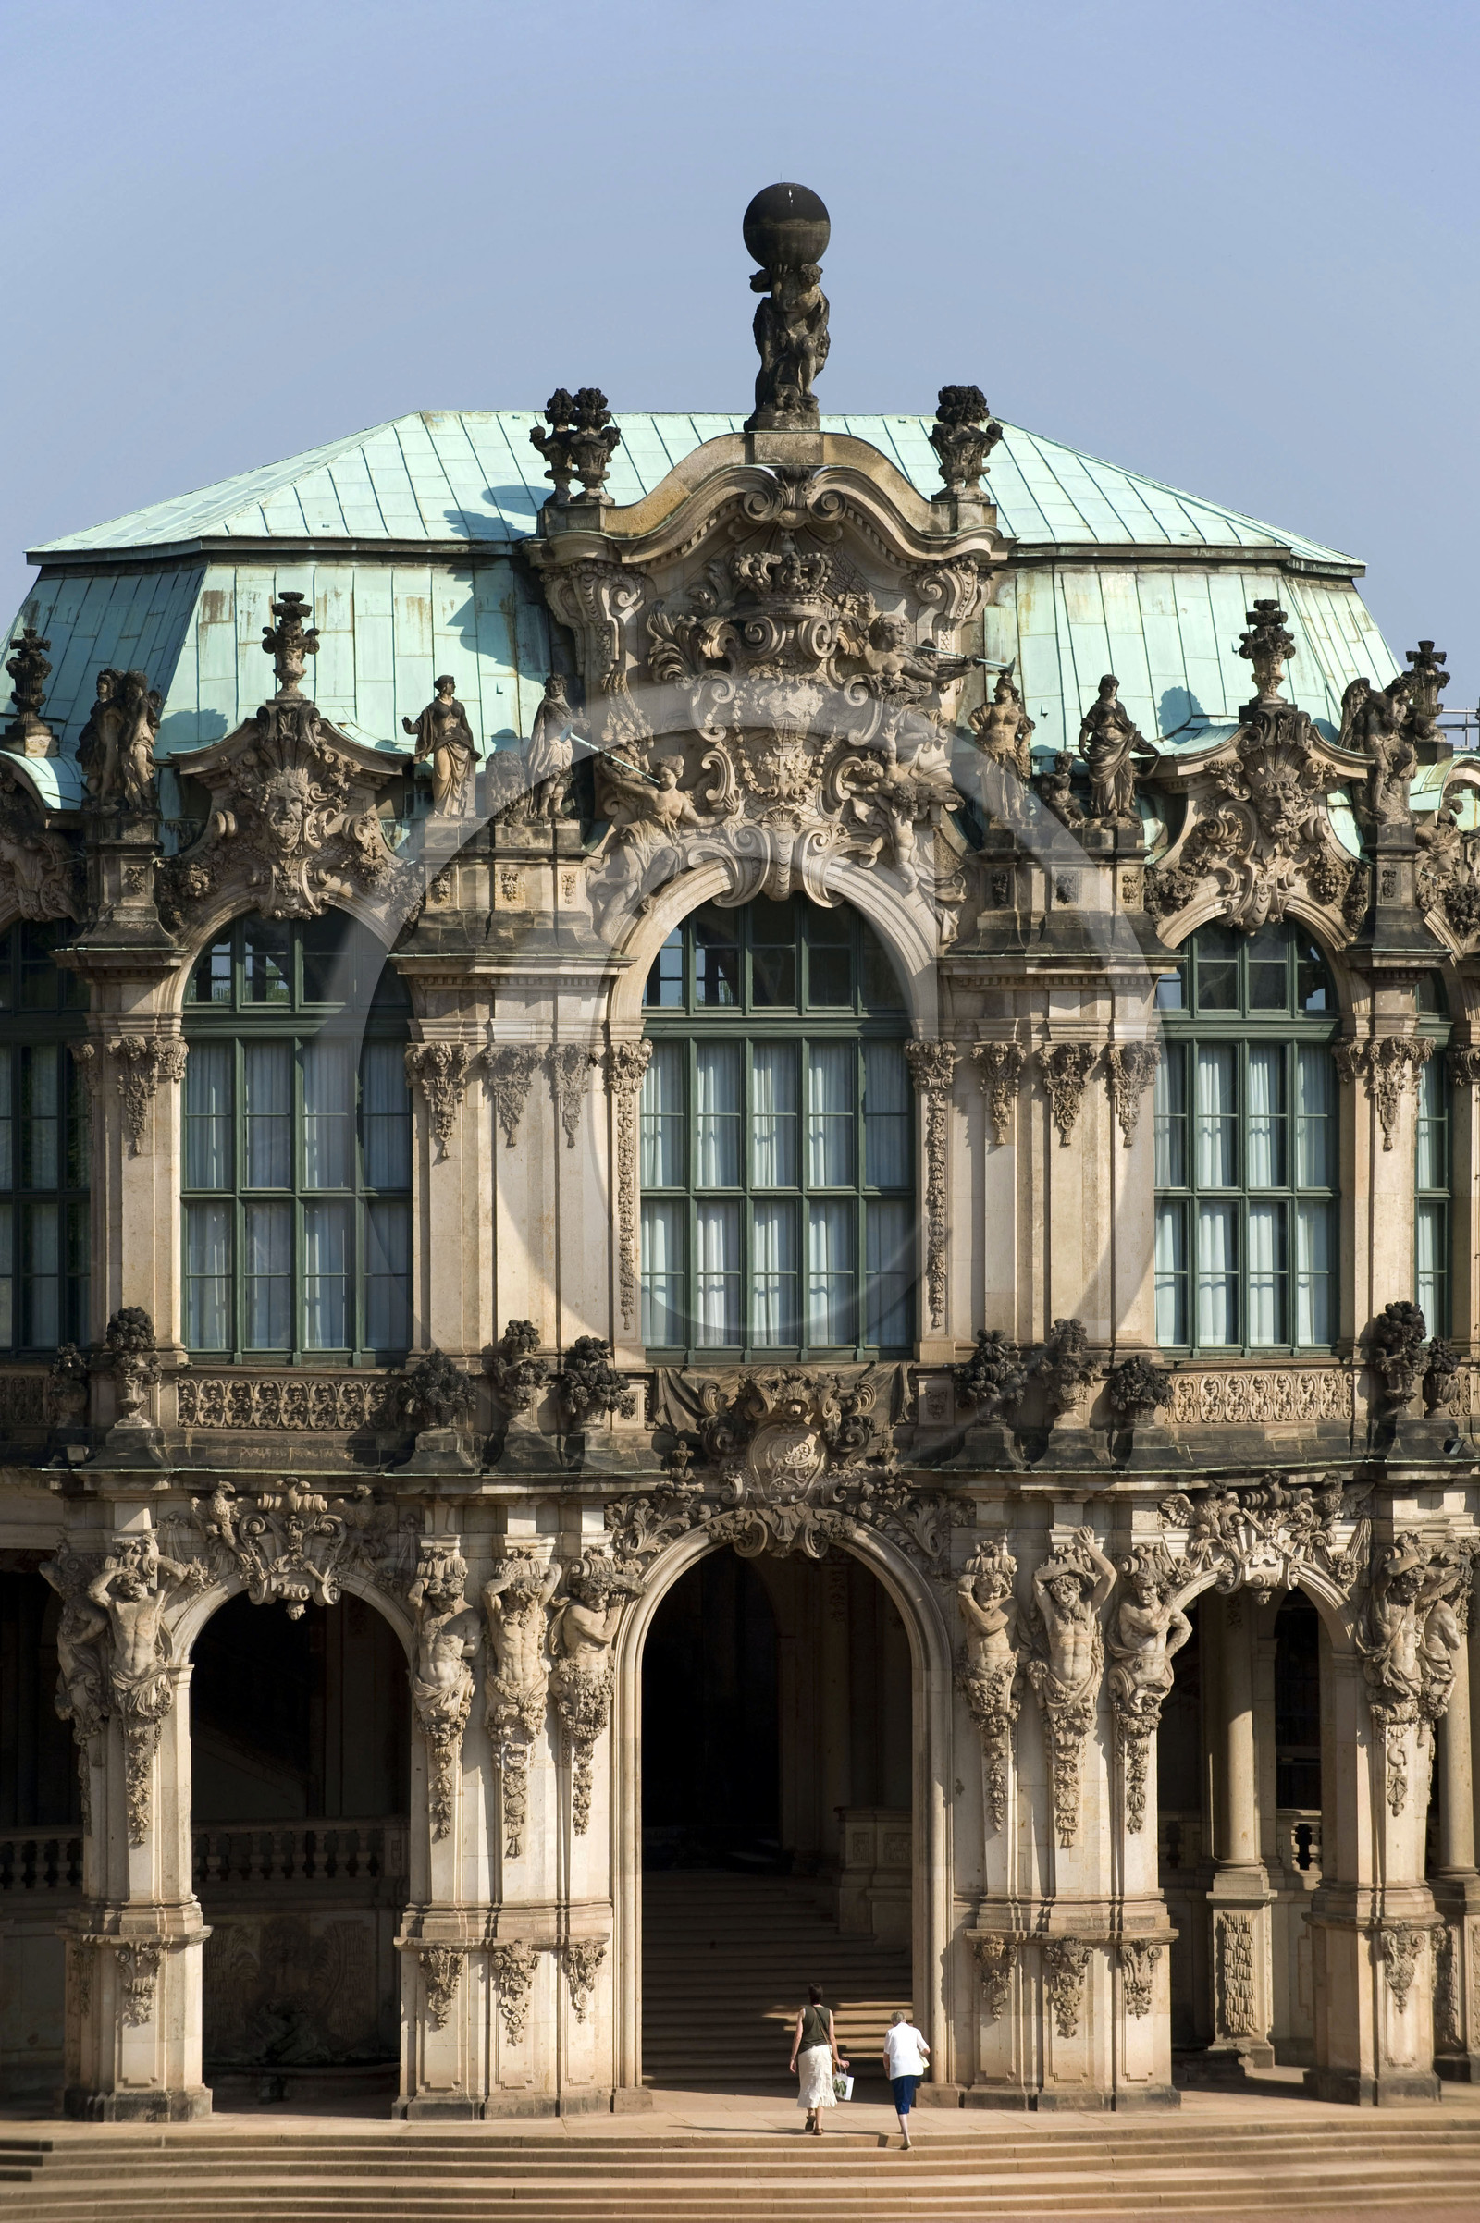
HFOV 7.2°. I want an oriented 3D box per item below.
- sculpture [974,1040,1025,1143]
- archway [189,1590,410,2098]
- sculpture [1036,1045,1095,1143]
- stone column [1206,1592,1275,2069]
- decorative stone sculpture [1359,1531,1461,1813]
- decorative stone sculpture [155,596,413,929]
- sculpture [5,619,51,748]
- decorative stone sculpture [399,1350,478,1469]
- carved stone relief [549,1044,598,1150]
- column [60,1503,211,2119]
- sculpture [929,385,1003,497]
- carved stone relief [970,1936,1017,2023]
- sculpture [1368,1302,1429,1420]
[{"bbox_3d":[2.955,-0.198,133.500,0.600,1.167,0.300,0,0,15],"label":"sculpture"},{"bbox_3d":[-4.983,8.282,132.500,2.450,5.751,0.950,0,0,18],"label":"archway"},{"bbox_3d":[3.722,-0.198,133.700,0.680,1.160,0.300,0,-1,0],"label":"sculpture"},{"bbox_3d":[6.162,8.811,144.500,0.740,6.000,0.740,0,-1,10],"label":"stone column"},{"bbox_3d":[7.615,6.382,133.400,1.020,3.221,0.780,0,0,-20],"label":"decorative stone sculpture"},{"bbox_3d":[-5.366,-4.107,138.300,2.950,3.913,0.950,0,0,12],"label":"decorative stone sculpture"},{"bbox_3d":[-8.256,-4.946,136.000,0.480,1.480,0.480,0,0,20],"label":"sculpture"},{"bbox_3d":[-3.509,3.470,136.200,0.908,1.392,0.850,0,0,-5],"label":"decorative stone sculpture"},{"bbox_3d":[-1.968,-0.164,138.400,0.560,1.244,0.240,0,0,-26],"label":"carved stone relief"},{"bbox_3d":[-6.956,8.059,135.000,1.680,7.050,1.450,0,0,-2],"label":"column"},{"bbox_3d":[2.602,-7.730,135.200,0.750,1.290,0.650,0,0,-10],"label":"sculpture"},{"bbox_3d":[2.922,9.946,134.700,0.480,0.980,0.230,0,0,18],"label":"carved stone relief"},{"bbox_3d":[7.485,2.802,133.200,0.700,1.322,0.680,0,0,0],"label":"sculpture"}]

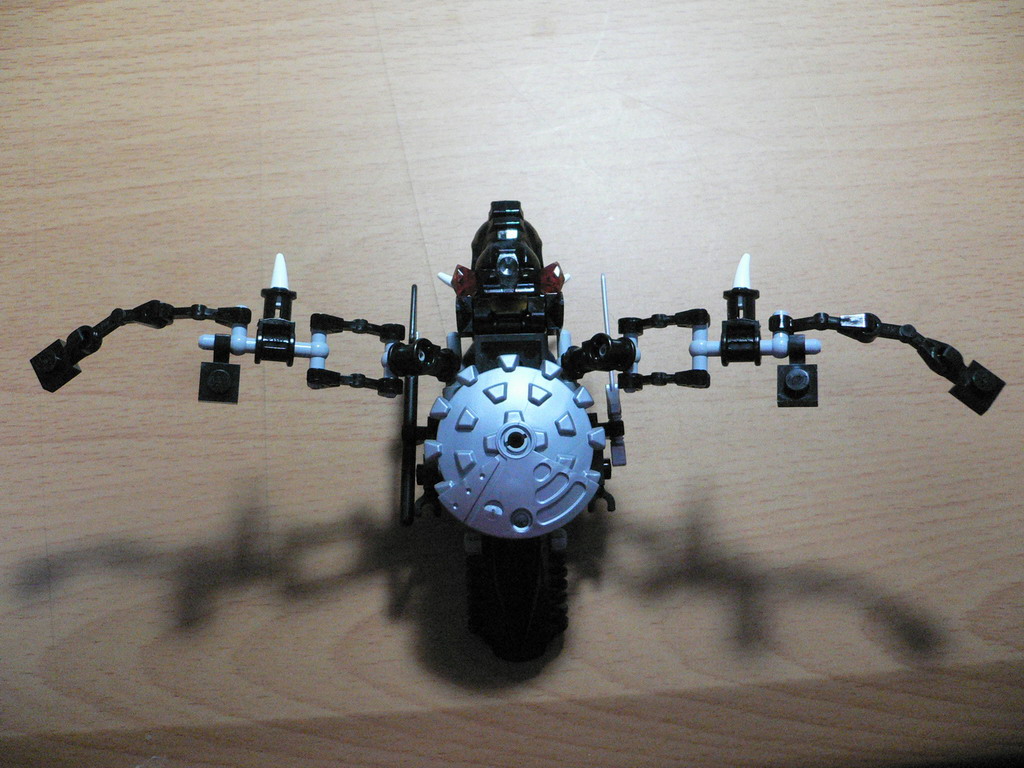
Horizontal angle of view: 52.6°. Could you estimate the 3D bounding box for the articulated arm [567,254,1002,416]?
[{"bbox_3d":[0.054,-0.010,0.212,0.086,0.021,0.036,0,74,0],"label":"articulated arm"}]

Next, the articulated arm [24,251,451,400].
[{"bbox_3d":[-0.054,-0.011,0.215,0.086,0.018,0.033,0,74,0],"label":"articulated arm"}]

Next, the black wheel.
[{"bbox_3d":[0.001,0.045,0.234,0.022,0.035,0.035,0,74,0],"label":"black wheel"}]

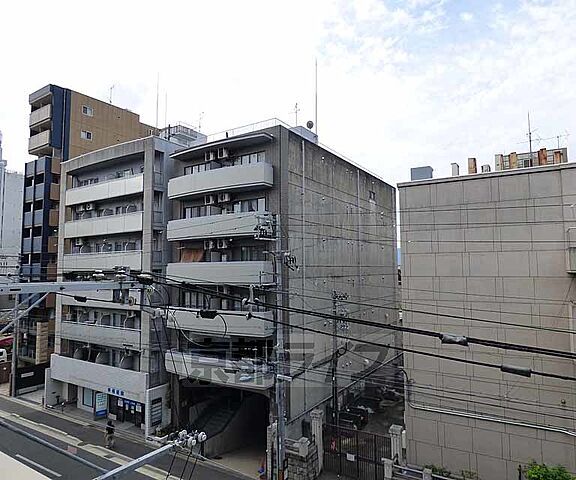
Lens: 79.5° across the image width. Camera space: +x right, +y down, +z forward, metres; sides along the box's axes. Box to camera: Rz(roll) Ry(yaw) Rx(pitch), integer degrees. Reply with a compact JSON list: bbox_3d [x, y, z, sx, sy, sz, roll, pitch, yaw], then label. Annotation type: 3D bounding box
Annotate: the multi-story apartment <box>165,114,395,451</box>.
[{"bbox_3d":[1.366,3.719,31.357,10.000,20.420,22.000,-3,-5,34],"label":"multi-story apartment"}]

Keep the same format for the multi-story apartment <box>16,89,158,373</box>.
[{"bbox_3d":[-23.312,-0.753,43.374,4.600,31.470,14.500,-4,-5,37],"label":"multi-story apartment"}]

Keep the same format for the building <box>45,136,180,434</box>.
[{"bbox_3d":[-11.896,3.528,31.472,12.300,20.900,11.000,-3,-5,31],"label":"building"}]

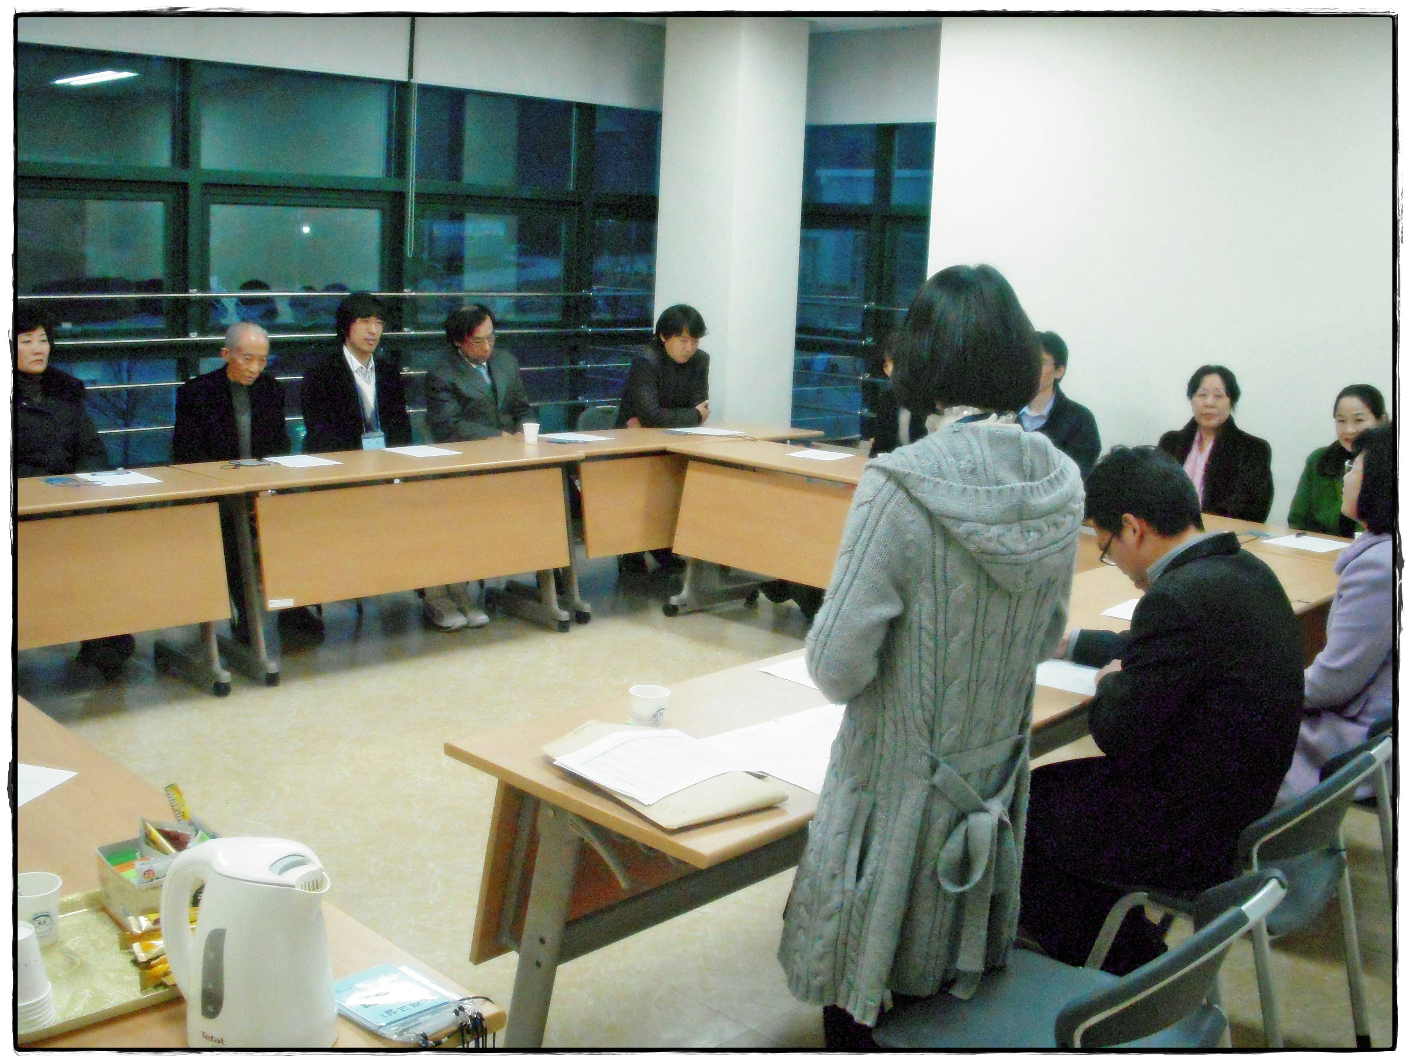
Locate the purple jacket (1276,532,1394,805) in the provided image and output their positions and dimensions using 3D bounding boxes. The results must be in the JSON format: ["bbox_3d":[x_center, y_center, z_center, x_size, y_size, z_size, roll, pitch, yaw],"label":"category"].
[{"bbox_3d":[1.518,0.319,3.450,0.460,0.620,0.450,11,14,42],"label":"purple jacket"}]

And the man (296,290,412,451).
[{"bbox_3d":[-1.404,-0.293,6.350,0.520,1.330,0.760,-6,13,-34],"label":"man"}]

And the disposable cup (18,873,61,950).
[{"bbox_3d":[-0.834,0.476,1.915,0.075,0.076,0.075,2,11,0],"label":"disposable cup"}]

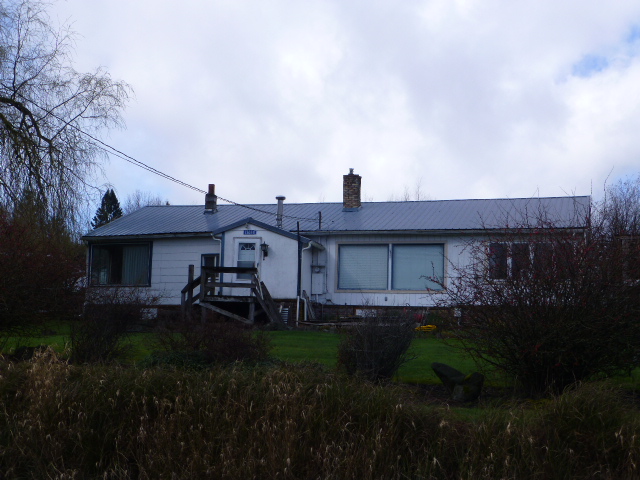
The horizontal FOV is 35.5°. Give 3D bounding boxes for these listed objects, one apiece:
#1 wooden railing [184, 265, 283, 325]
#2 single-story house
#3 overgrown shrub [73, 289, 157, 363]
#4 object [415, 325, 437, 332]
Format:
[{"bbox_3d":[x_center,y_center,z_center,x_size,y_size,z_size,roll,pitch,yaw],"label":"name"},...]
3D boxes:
[{"bbox_3d":[-3.086,1.857,34.304,3.200,2.040,1.350,-1,-6,15],"label":"wooden railing"},{"bbox_3d":[1.094,0.315,39.539,18.580,6.230,11.200,-1,-6,15],"label":"single-story house"},{"bbox_3d":[-4.425,1.852,21.500,1.750,1.550,1.600,-1,-6,15],"label":"overgrown shrub"},{"bbox_3d":[3.498,2.934,33.100,0.720,0.250,0.500,-1,-6,15],"label":"object"}]

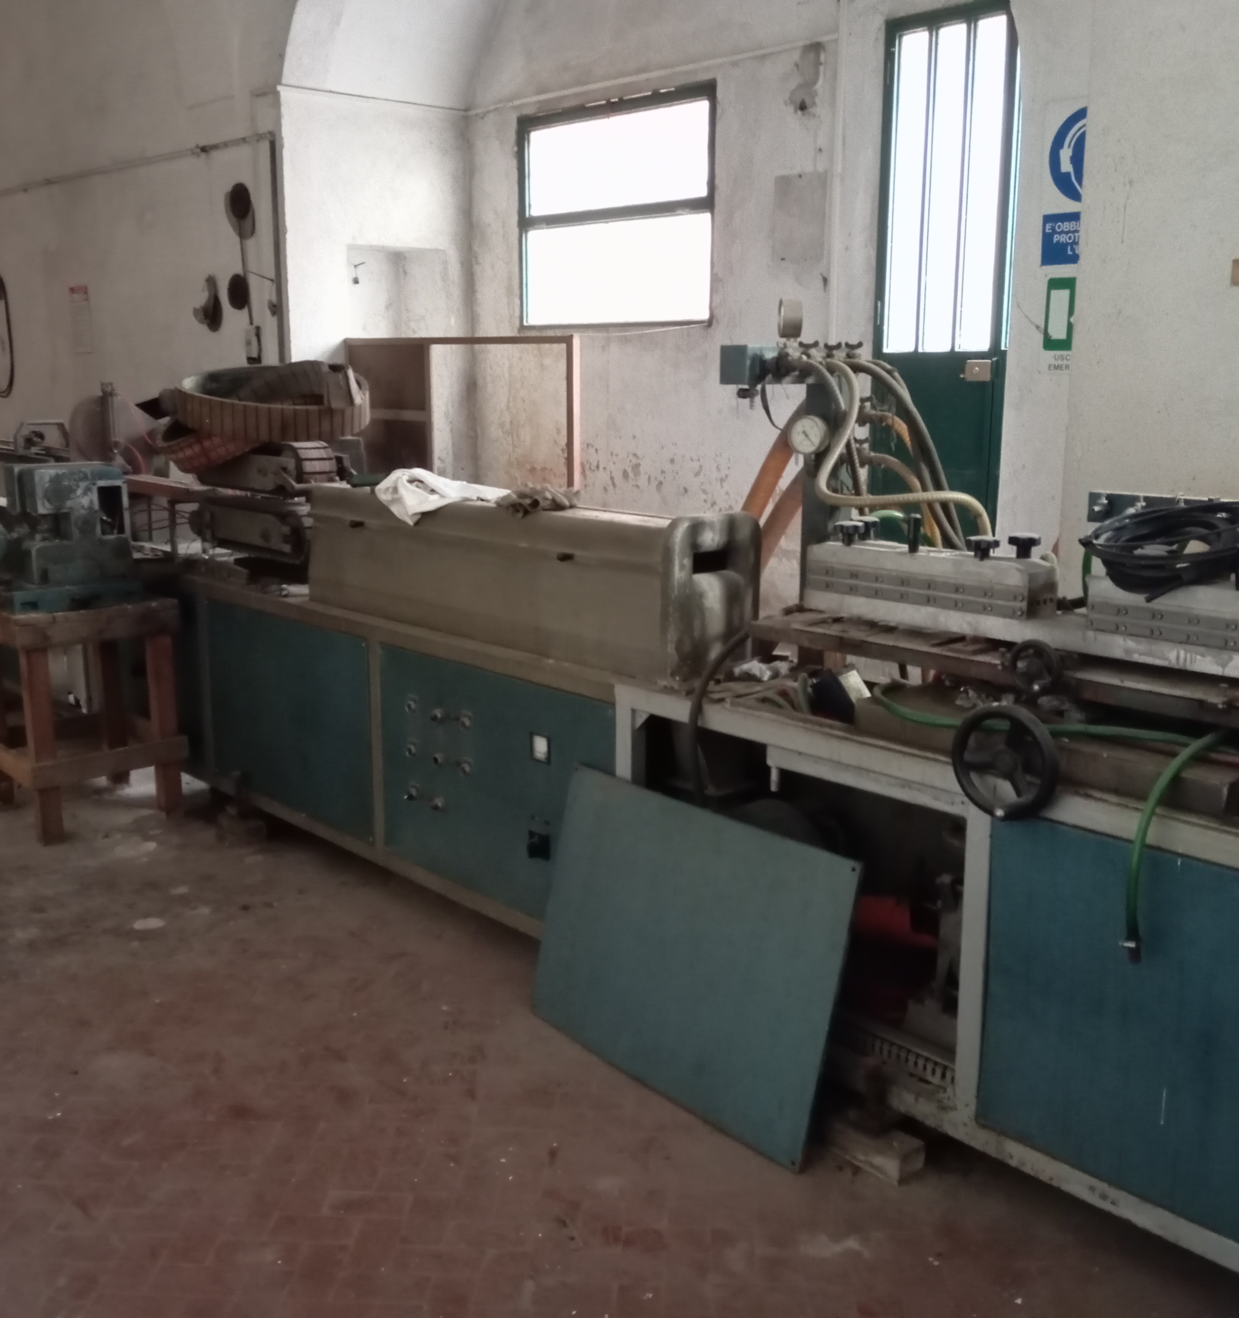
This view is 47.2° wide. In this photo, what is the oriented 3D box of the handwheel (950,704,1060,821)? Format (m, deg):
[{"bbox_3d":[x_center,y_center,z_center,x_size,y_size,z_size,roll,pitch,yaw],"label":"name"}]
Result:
[{"bbox_3d":[0.670,0.179,2.461,0.050,0.205,0.205,-11,16,-42],"label":"handwheel"}]

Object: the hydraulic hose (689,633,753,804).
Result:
[{"bbox_3d":[0.239,0.128,3.199,0.240,0.385,0.080,-11,16,-42],"label":"hydraulic hose"}]

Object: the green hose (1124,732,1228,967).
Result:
[{"bbox_3d":[0.945,0.316,2.410,0.200,0.390,0.100,-11,16,-42],"label":"green hose"}]

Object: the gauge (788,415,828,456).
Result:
[{"bbox_3d":[0.452,-0.543,3.425,0.092,0.094,0.045,10,16,40],"label":"gauge"}]

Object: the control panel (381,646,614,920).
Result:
[{"bbox_3d":[-0.364,0.343,3.769,0.050,0.630,1.000,-11,16,-42],"label":"control panel"}]

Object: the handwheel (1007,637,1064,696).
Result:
[{"bbox_3d":[0.769,0.015,2.618,0.045,0.102,0.102,-11,16,-42],"label":"handwheel"}]

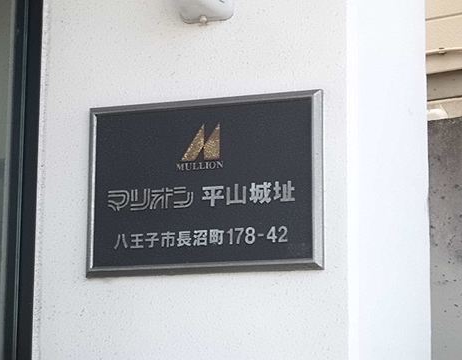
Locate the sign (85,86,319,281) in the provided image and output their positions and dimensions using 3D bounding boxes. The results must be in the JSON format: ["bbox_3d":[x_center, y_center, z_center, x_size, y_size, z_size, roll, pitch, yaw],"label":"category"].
[{"bbox_3d":[-0.063,0.009,3.197,0.520,0.364,0.025,-4,-11,20],"label":"sign"}]

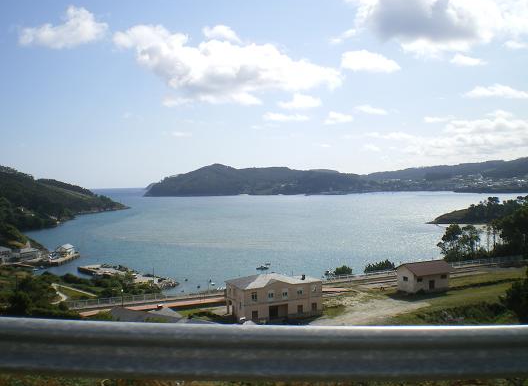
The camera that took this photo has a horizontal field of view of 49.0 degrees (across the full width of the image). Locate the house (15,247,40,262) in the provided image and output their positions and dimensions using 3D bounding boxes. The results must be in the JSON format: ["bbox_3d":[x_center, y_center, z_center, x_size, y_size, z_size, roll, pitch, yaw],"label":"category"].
[{"bbox_3d":[-121.820,31.540,298.859,6.000,5.300,11.500,0,1,30],"label":"house"}]

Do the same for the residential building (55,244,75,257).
[{"bbox_3d":[-108.428,31.446,316.846,6.000,4.900,7.500,0,1,11],"label":"residential building"}]

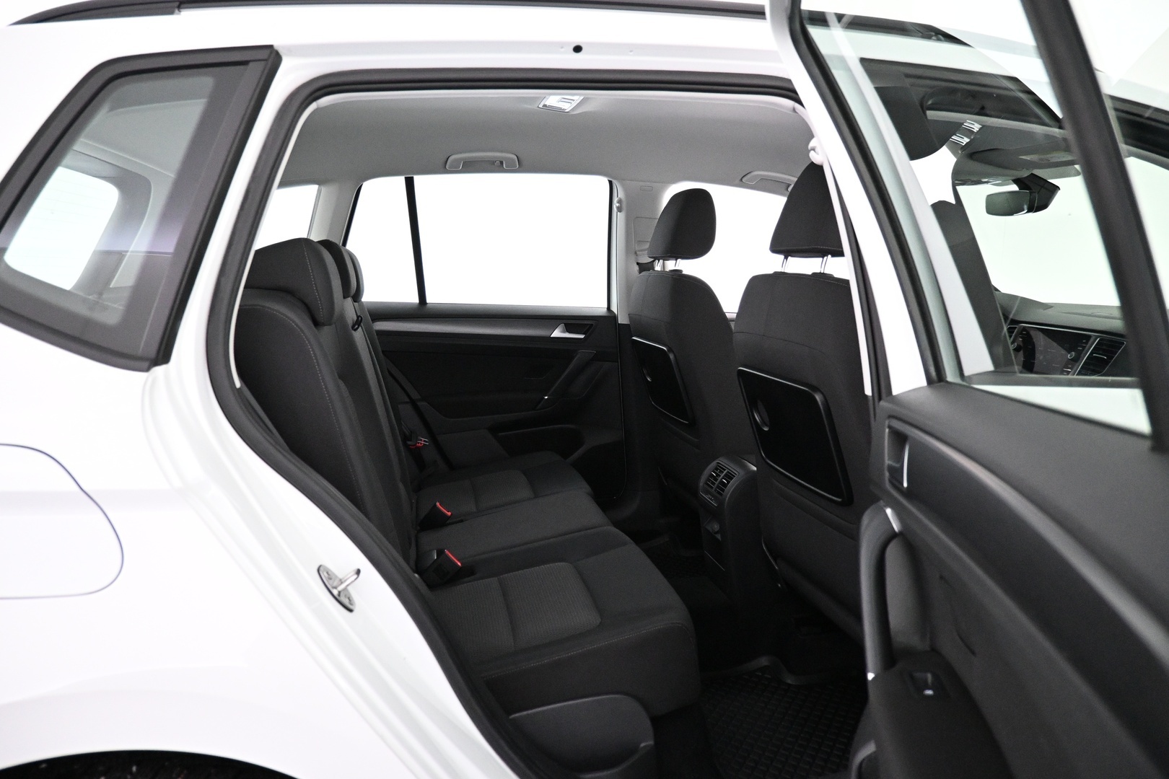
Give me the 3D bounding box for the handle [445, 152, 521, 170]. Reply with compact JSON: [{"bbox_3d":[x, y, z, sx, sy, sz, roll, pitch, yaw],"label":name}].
[{"bbox_3d":[-0.286,-0.651,2.200,0.205,0.044,0.043,-2,9,-15],"label":"handle"}]

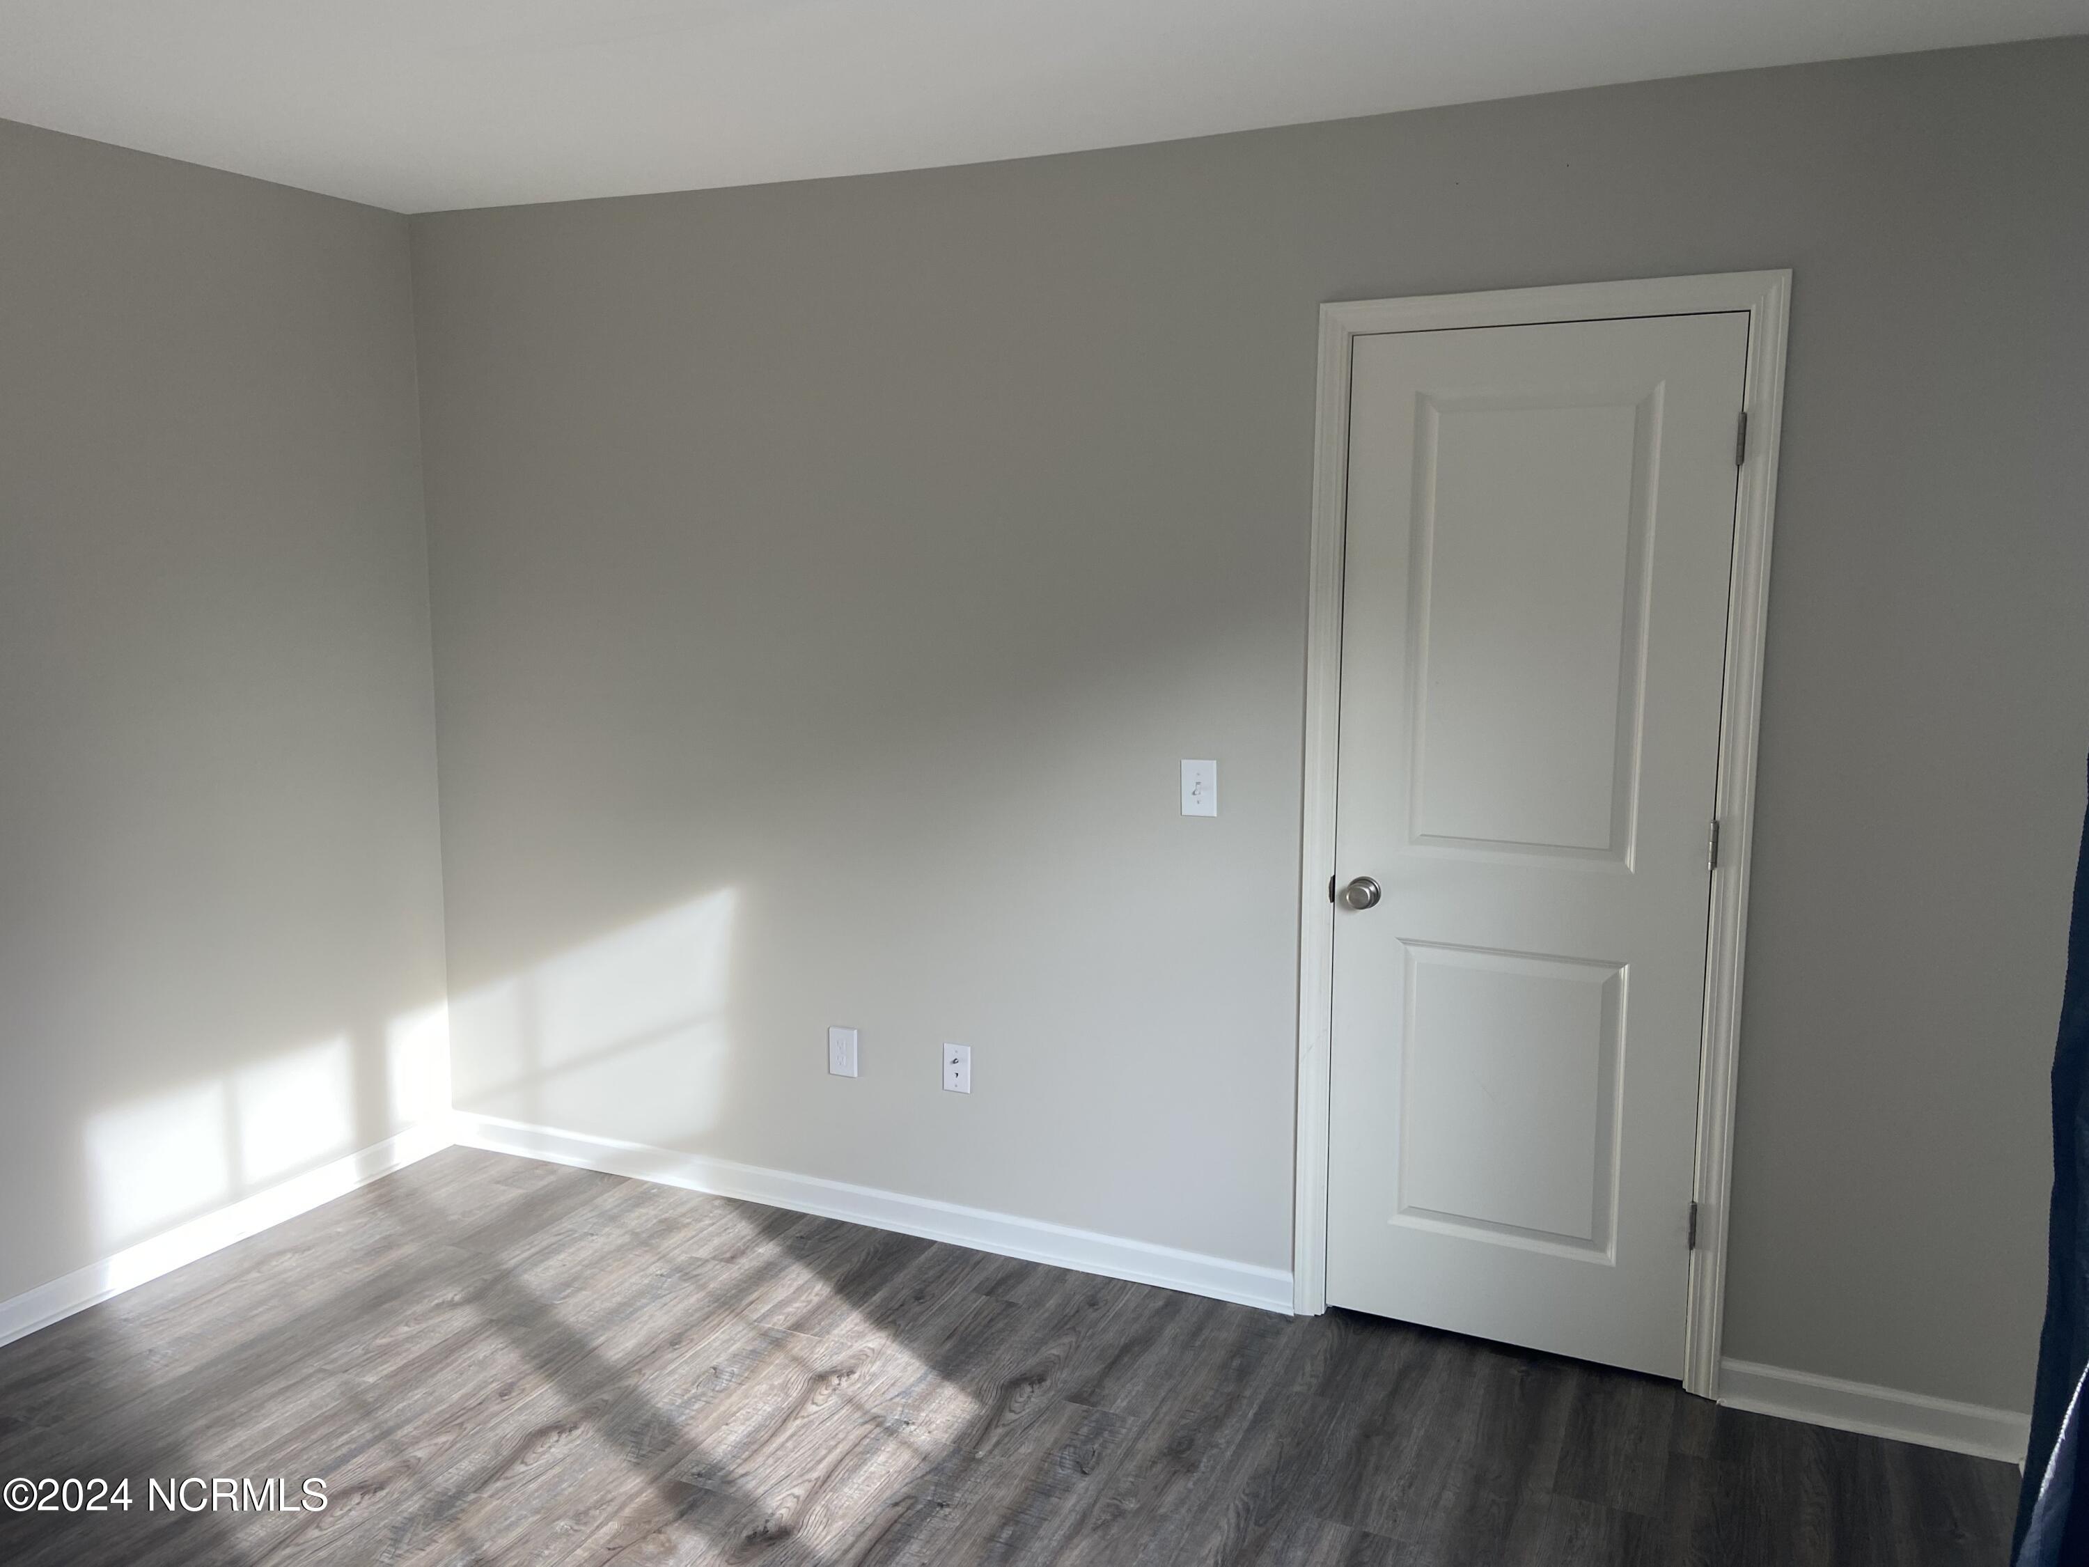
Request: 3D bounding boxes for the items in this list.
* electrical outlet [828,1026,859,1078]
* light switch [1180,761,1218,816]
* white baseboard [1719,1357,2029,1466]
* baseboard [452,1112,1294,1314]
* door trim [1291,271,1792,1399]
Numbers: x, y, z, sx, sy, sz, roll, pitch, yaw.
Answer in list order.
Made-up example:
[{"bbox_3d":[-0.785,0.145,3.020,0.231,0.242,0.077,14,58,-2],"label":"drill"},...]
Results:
[{"bbox_3d":[-0.480,0.643,3.757,0.073,0.116,0.008,4,9,24],"label":"electrical outlet"},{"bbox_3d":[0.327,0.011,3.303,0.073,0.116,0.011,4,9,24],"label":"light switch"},{"bbox_3d":[1.538,1.159,2.923,0.519,0.086,0.020,4,9,24],"label":"white baseboard"},{"bbox_3d":[-0.544,1.018,3.834,2.358,0.089,0.020,4,9,24],"label":"baseboard"},{"bbox_3d":[0.923,0.123,3.052,0.835,2.096,0.022,4,9,24],"label":"door trim"}]

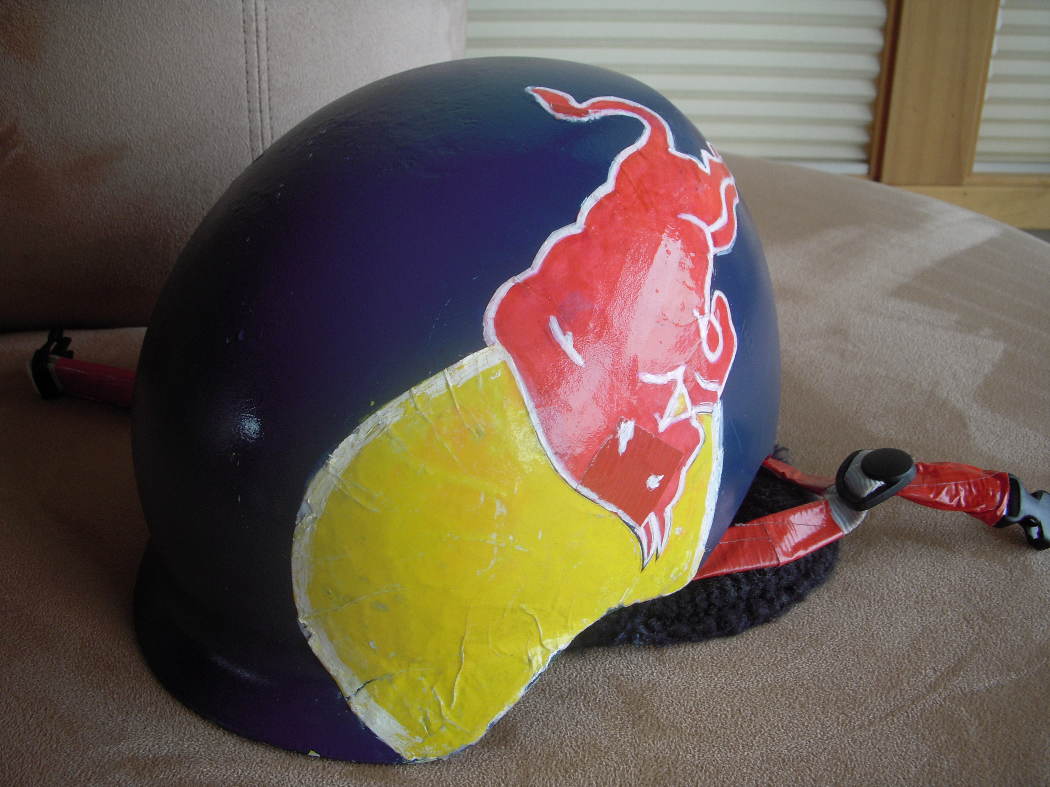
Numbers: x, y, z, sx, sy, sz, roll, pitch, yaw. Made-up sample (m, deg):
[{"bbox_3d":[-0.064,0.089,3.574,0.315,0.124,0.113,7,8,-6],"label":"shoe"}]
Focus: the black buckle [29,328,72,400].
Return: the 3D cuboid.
[{"bbox_3d":[-0.279,-0.018,0.680,0.010,0.029,0.038,-2,27,1],"label":"black buckle"}]

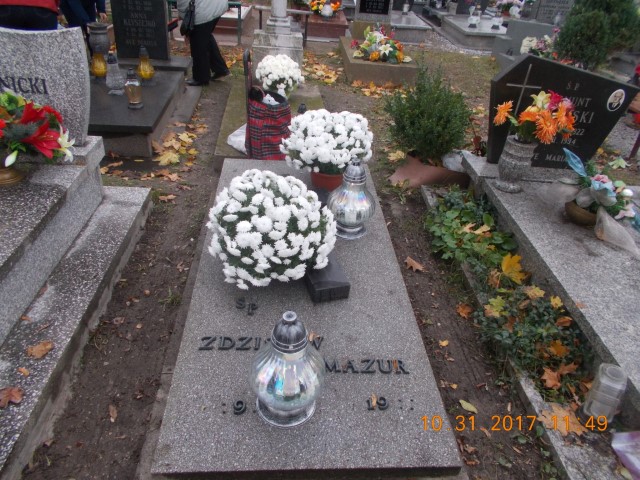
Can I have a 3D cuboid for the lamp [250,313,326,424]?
[{"bbox_3d":[-0.089,0.344,1.364,0.220,0.350,0.220,1,35,-5],"label":"lamp"}]

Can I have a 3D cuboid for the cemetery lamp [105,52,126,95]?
[{"bbox_3d":[-1.571,-1.282,3.689,0.125,0.285,0.125,1,34,-5],"label":"cemetery lamp"}]

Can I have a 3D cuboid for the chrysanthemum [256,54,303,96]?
[{"bbox_3d":[-0.349,-1.350,4.134,0.410,0.400,0.410,1,34,-5],"label":"chrysanthemum"}]

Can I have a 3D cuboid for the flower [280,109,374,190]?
[{"bbox_3d":[0.024,-0.470,2.471,0.459,0.400,0.459,1,34,-5],"label":"flower"}]

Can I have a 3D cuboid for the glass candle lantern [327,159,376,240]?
[{"bbox_3d":[0.148,-0.199,2.175,0.220,0.350,0.220,1,35,-5],"label":"glass candle lantern"}]

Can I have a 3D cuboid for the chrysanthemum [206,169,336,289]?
[{"bbox_3d":[-0.183,-0.040,1.818,0.477,0.440,0.477,1,34,-5],"label":"chrysanthemum"}]

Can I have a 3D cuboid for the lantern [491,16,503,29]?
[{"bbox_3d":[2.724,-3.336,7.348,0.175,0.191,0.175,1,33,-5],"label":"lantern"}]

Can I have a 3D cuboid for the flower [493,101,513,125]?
[{"bbox_3d":[0.923,-0.644,2.430,0.085,0.120,0.115,10,34,9],"label":"flower"}]

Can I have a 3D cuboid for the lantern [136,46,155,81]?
[{"bbox_3d":[-1.413,-1.421,3.897,0.142,0.267,0.142,1,33,-5],"label":"lantern"}]

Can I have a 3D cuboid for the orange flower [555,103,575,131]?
[{"bbox_3d":[1.329,-0.671,2.612,0.105,0.125,0.090,-22,42,-33],"label":"orange flower"}]

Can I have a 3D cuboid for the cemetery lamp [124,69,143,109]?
[{"bbox_3d":[-1.337,-1.093,3.450,0.122,0.255,0.122,1,33,-5],"label":"cemetery lamp"}]

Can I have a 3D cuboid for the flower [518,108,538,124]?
[{"bbox_3d":[1.050,-0.622,2.420,0.100,0.070,0.100,7,33,4],"label":"flower"}]

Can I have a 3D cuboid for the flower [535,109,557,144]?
[{"bbox_3d":[1.202,-0.605,2.562,0.120,0.165,0.090,-11,37,-21],"label":"flower"}]

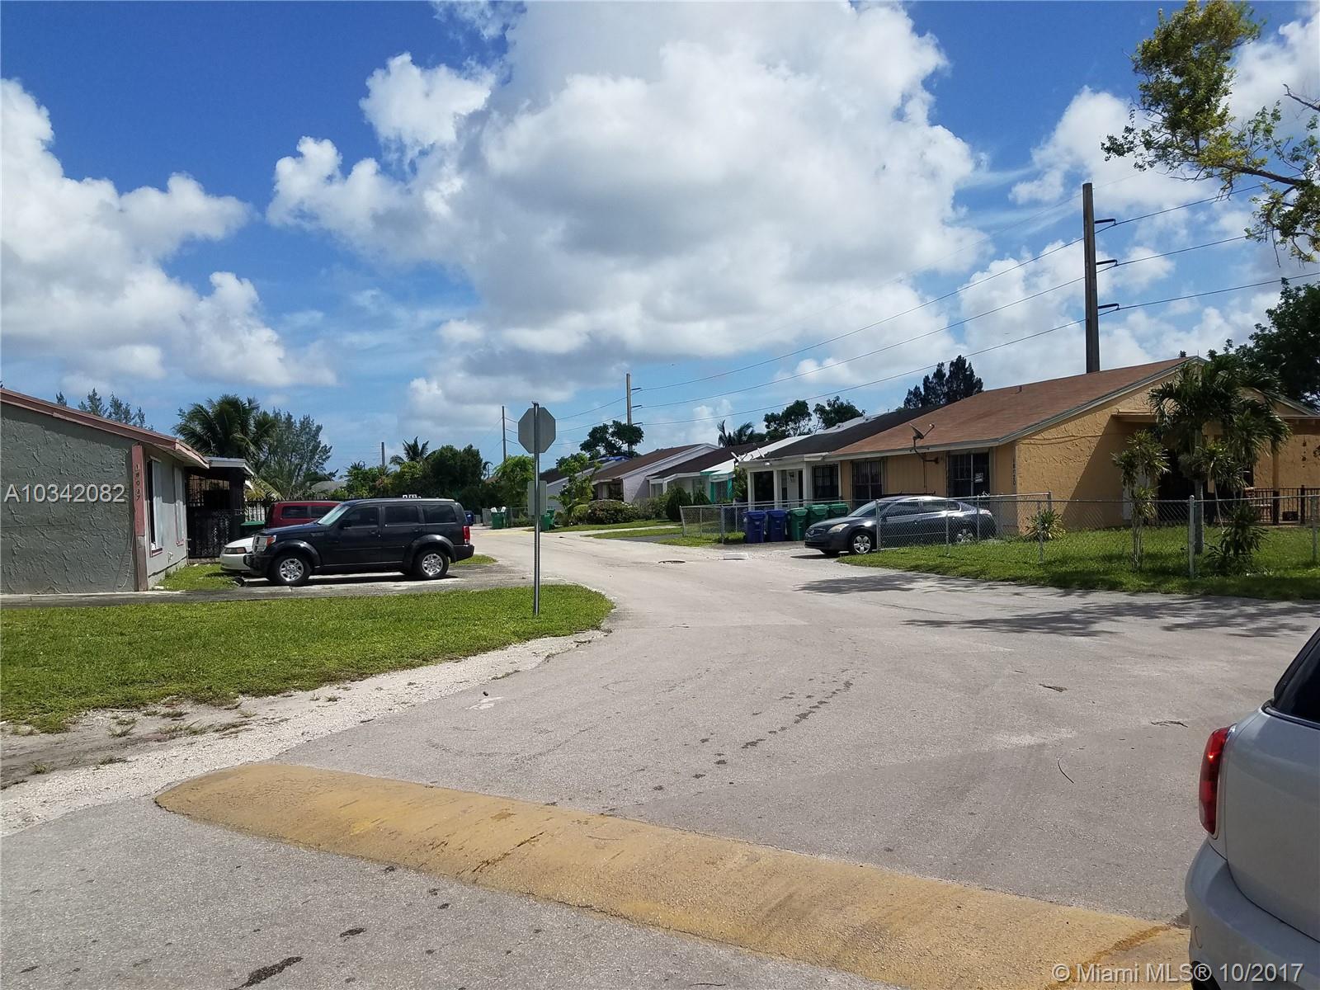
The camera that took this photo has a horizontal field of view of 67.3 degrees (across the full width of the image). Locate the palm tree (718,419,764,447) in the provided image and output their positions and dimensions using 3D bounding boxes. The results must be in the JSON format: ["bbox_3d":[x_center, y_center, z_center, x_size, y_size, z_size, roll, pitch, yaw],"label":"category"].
[{"bbox_3d":[5.888,-1.835,71.983,3.800,7.190,3.800,-1,0,0],"label":"palm tree"}]

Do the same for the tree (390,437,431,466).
[{"bbox_3d":[-20.093,-1.192,79.984,3.800,6.850,3.800,-1,0,0],"label":"tree"}]

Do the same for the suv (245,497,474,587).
[{"bbox_3d":[-6.306,0.954,20.930,4.550,1.770,1.900,-1,0,-24],"label":"suv"}]

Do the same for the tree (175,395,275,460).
[{"bbox_3d":[-19.710,-1.225,44.985,4.800,6.580,4.800,-1,0,0],"label":"tree"}]

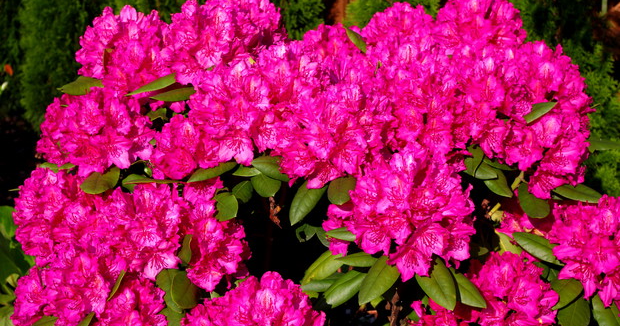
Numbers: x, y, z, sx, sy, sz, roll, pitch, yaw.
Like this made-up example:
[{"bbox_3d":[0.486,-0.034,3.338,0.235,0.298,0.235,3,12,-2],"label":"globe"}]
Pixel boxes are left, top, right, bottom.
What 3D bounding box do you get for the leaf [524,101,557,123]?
[{"bbox_3d":[0.335,-0.074,1.880,0.065,0.012,0.035,-25,38,-18],"label":"leaf"}]

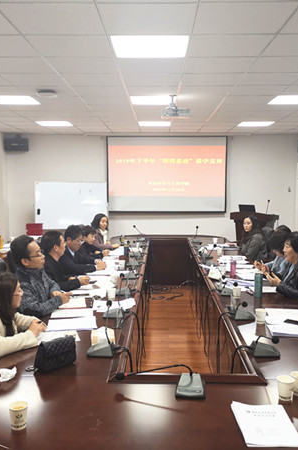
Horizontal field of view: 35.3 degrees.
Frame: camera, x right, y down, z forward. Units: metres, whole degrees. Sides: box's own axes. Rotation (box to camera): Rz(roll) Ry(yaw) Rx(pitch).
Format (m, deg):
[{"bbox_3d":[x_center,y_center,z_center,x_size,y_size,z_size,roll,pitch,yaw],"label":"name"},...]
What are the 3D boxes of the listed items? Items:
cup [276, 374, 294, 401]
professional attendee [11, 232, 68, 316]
[{"bbox_3d":[0.581,0.701,1.990,0.077,0.089,0.077,0,5,1],"label":"cup"},{"bbox_3d":[-0.837,0.692,3.424,0.700,1.285,0.540,-1,5,-9],"label":"professional attendee"}]

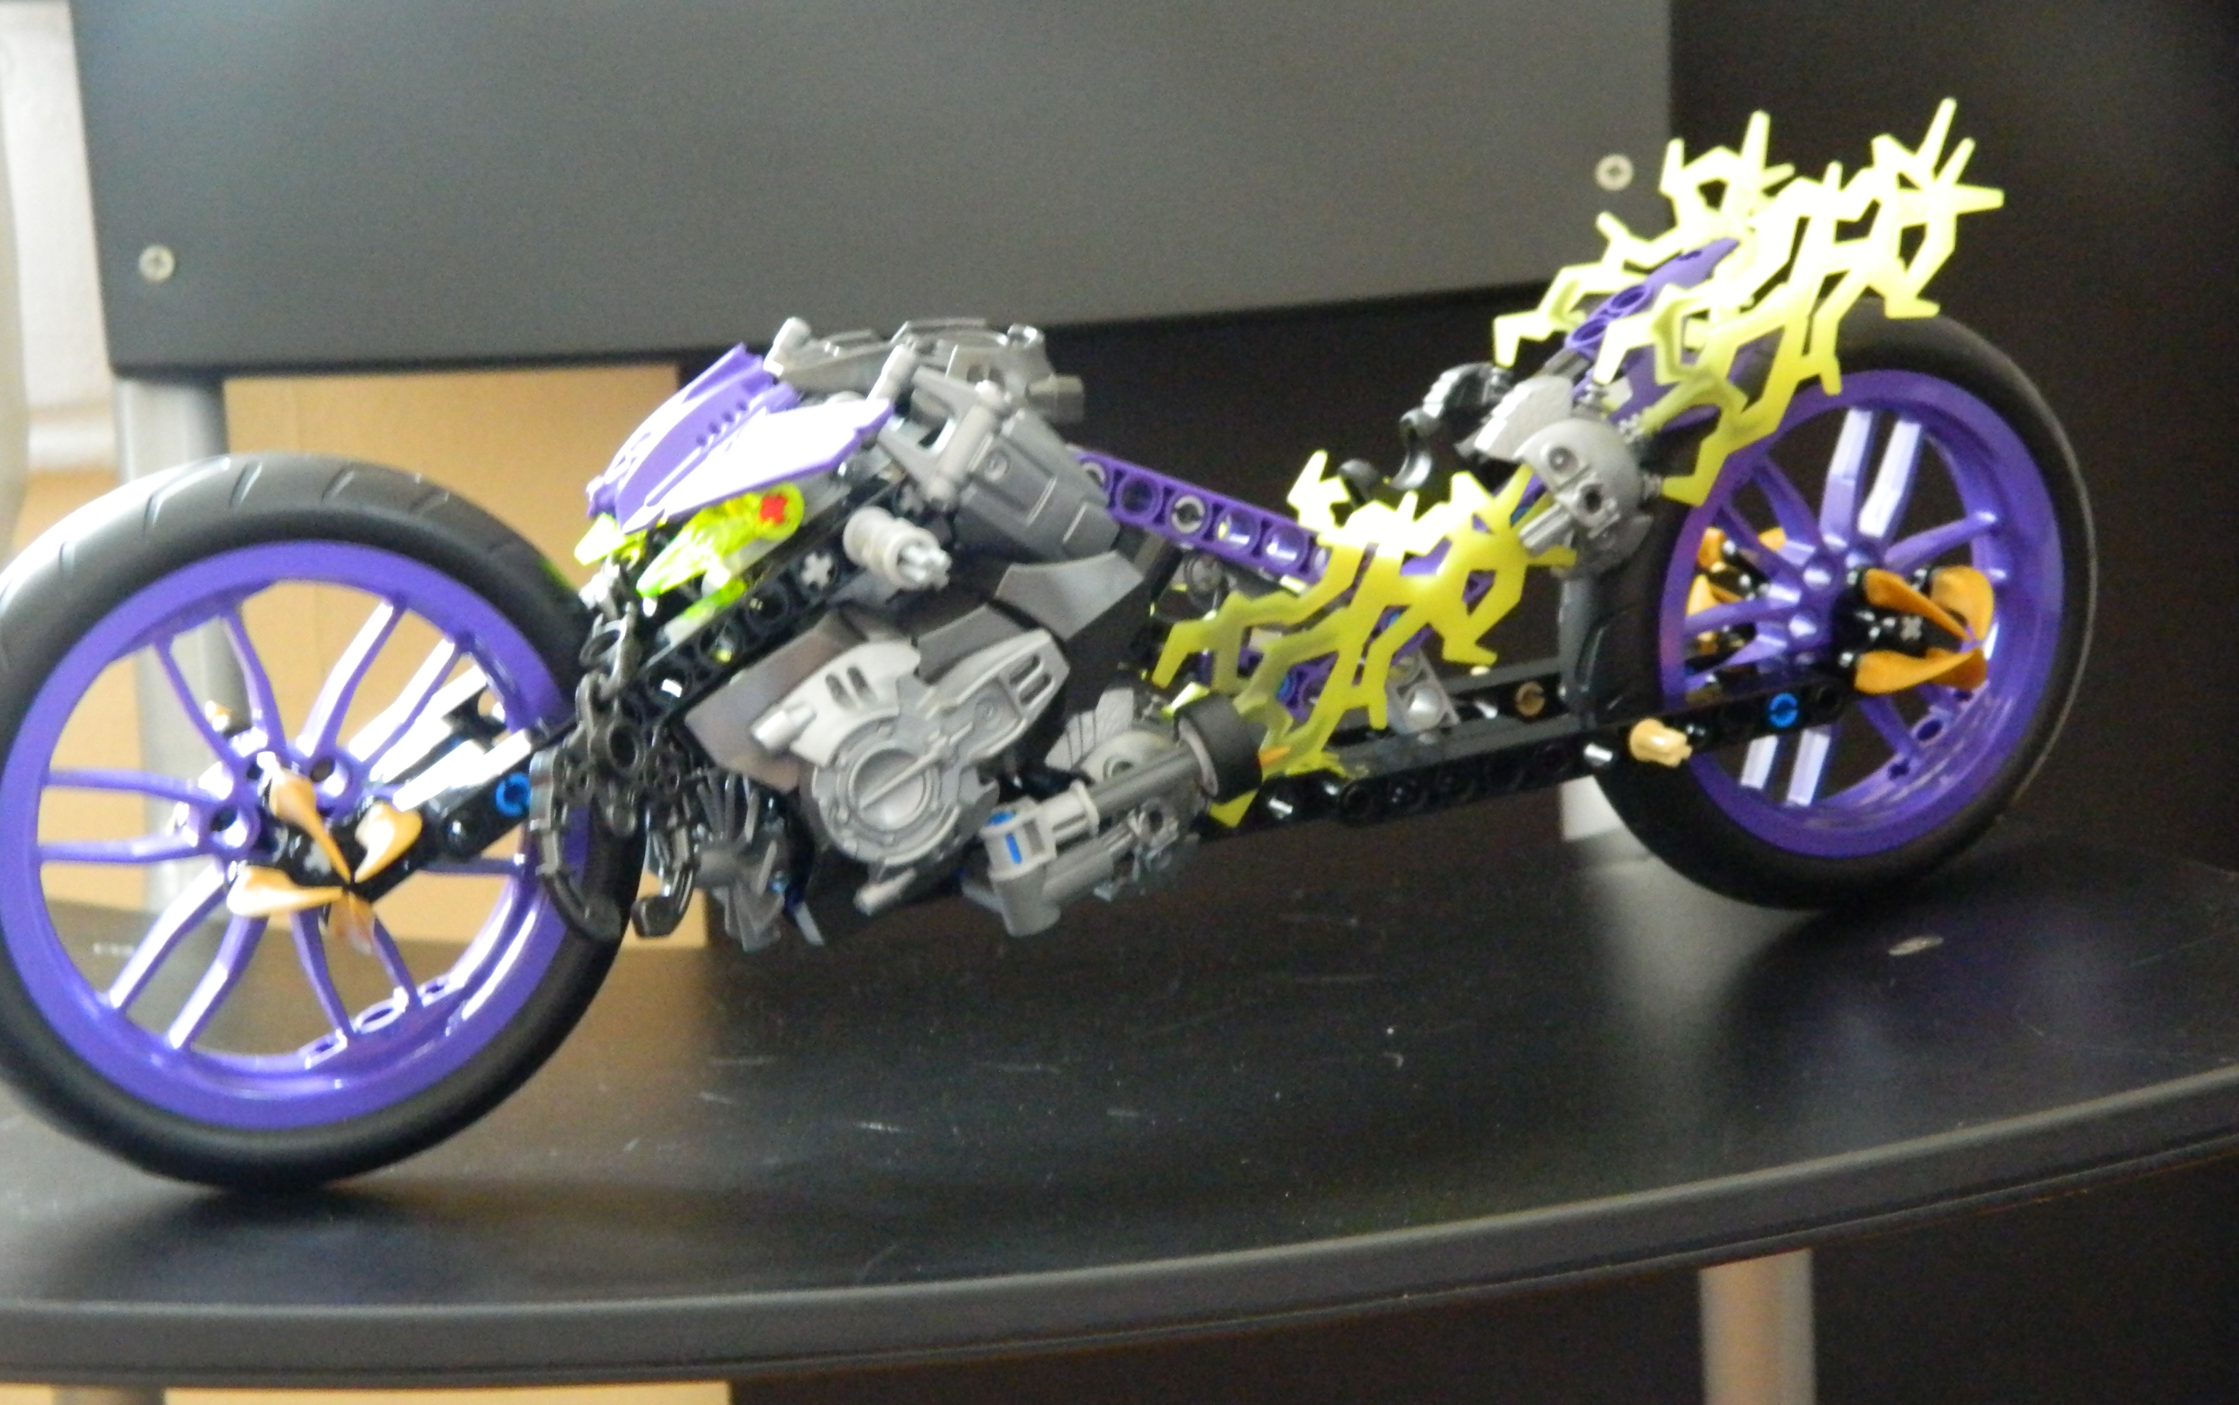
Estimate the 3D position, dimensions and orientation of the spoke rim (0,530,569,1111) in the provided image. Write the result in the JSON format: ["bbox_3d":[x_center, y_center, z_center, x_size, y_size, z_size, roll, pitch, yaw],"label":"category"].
[{"bbox_3d":[-0.105,0.015,0.465,0.075,0.075,0.018,-8,14,-24],"label":"spoke rim"}]

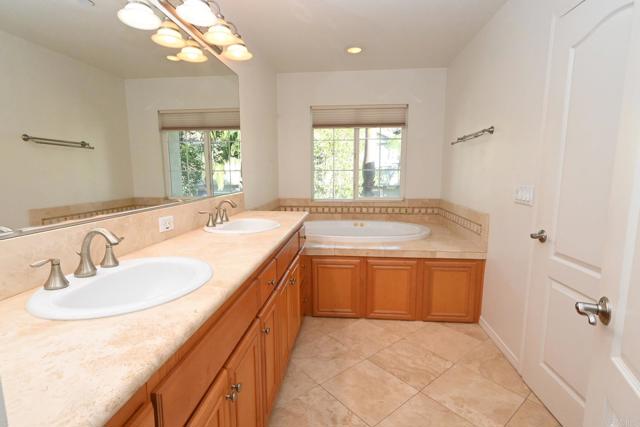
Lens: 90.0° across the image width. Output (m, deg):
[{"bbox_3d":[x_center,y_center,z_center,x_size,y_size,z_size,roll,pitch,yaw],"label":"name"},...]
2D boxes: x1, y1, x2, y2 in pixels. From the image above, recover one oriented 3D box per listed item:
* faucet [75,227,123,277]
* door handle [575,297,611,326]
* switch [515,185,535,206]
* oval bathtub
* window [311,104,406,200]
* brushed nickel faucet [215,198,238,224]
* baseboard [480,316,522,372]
[{"bbox_3d":[-0.679,0.115,0.979,0.153,0.146,0.058,1,8,6],"label":"faucet"},{"bbox_3d":[0.693,0.254,0.812,0.064,0.068,0.130,4,8,26],"label":"door handle"},{"bbox_3d":[1.255,-0.116,1.964,0.015,0.120,0.212,1,8,6],"label":"switch"},{"bbox_3d":[0.367,0.413,3.303,1.480,0.500,0.920,1,8,6],"label":"oval bathtub"},{"bbox_3d":[0.450,-0.708,3.822,1.120,1.110,0.100,1,8,6],"label":"window"},{"bbox_3d":[-0.576,-0.013,1.957,0.150,0.143,0.056,1,8,6],"label":"brushed nickel faucet"},{"bbox_3d":[1.280,0.909,2.312,0.015,0.085,0.630,1,8,6],"label":"baseboard"}]

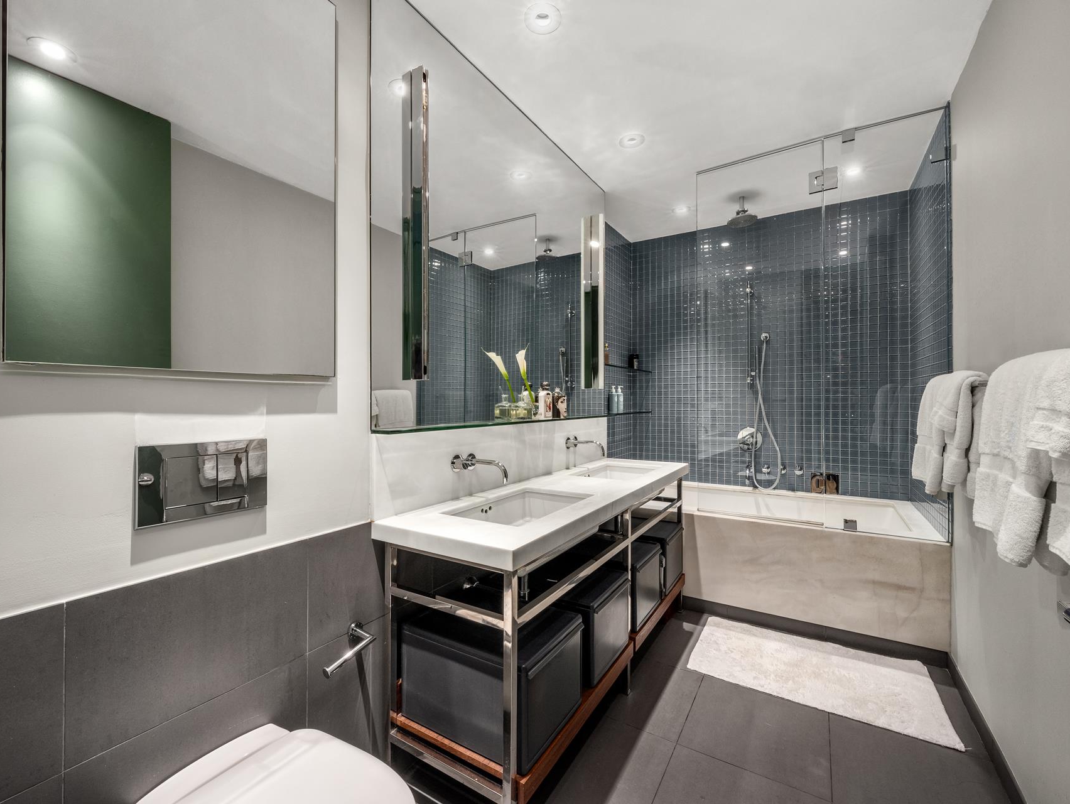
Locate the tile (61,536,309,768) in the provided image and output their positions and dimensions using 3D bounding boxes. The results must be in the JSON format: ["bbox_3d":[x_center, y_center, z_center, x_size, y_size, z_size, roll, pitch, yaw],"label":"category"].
[{"bbox_3d":[-0.711,0.498,1.019,0.010,0.289,0.457,0,0,31],"label":"tile"}]

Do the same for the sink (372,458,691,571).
[{"bbox_3d":[0.200,0.382,2.018,0.503,0.049,1.790,0,0,31],"label":"sink"}]

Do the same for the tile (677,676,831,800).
[{"bbox_3d":[0.797,1.175,1.687,0.455,0.010,0.466,0,0,31],"label":"tile"}]

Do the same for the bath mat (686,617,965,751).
[{"bbox_3d":[1.198,1.161,2.066,0.905,0.020,0.572,0,0,31],"label":"bath mat"}]

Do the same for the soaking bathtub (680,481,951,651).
[{"bbox_3d":[1.312,0.865,2.943,1.787,0.498,1.021,0,0,31],"label":"soaking bathtub"}]

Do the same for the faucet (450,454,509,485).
[{"bbox_3d":[-0.189,0.245,1.703,0.167,0.109,0.155,0,0,31],"label":"faucet"}]

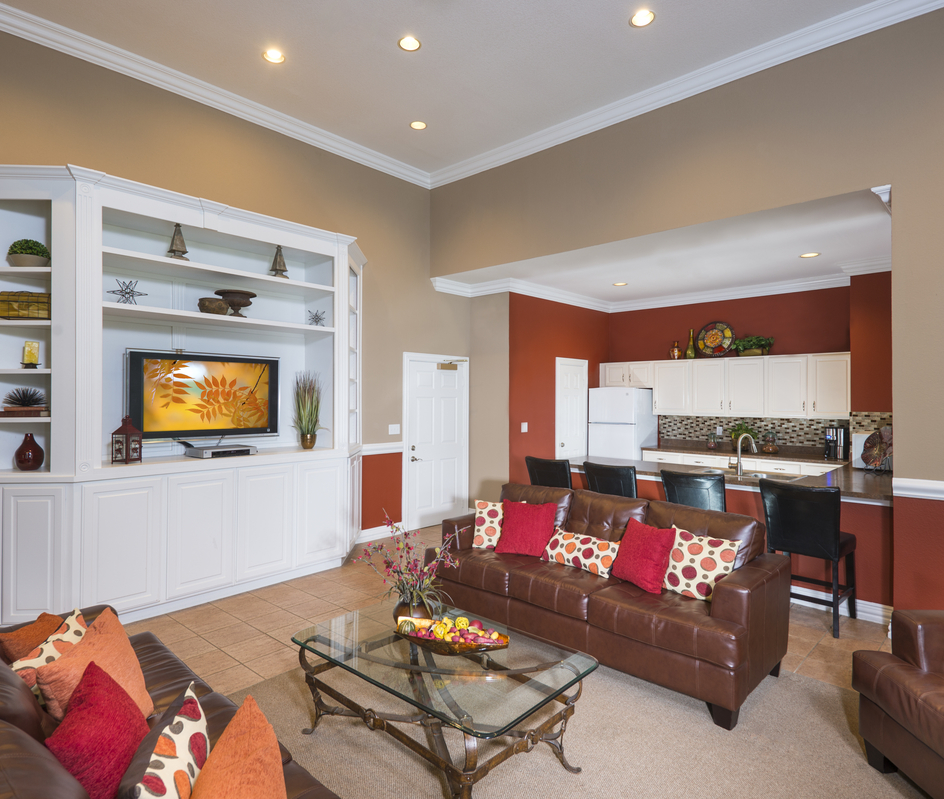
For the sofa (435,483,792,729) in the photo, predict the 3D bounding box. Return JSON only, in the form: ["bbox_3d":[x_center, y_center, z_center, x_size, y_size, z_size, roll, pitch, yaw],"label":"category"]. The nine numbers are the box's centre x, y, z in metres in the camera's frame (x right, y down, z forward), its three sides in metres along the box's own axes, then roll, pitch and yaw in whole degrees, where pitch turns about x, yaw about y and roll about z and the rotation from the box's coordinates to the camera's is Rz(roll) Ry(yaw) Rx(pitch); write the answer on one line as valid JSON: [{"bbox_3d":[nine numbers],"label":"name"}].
[{"bbox_3d":[0.738,1.115,3.689,2.180,0.890,0.920,0,0,44],"label":"sofa"}]

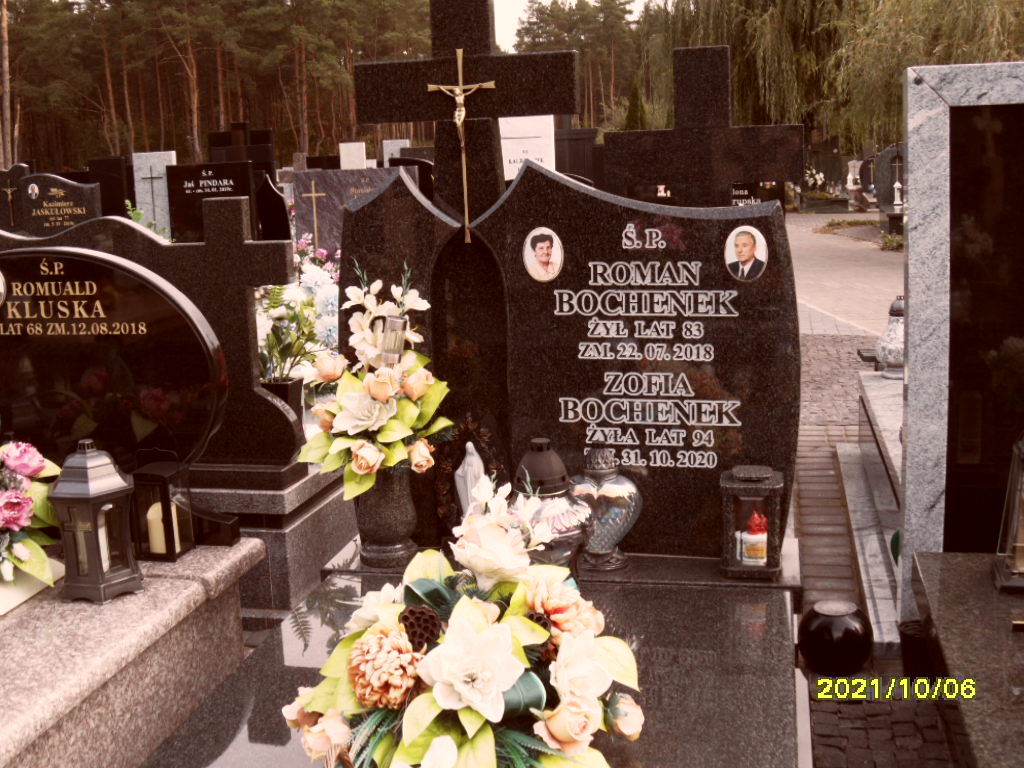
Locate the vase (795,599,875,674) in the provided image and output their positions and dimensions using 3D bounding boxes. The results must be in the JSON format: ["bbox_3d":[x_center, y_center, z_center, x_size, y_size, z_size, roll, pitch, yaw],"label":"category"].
[{"bbox_3d":[0.793,0.612,2.897,0.182,0.165,0.182,0,11,13],"label":"vase"}]

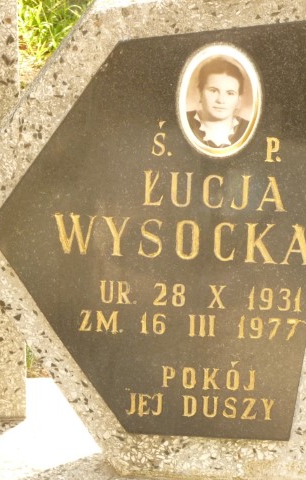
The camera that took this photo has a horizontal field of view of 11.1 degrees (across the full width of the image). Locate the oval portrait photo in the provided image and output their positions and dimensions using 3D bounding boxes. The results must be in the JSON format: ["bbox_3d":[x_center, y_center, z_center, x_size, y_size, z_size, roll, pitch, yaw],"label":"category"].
[{"bbox_3d":[0.085,-0.177,2.000,0.108,0.147,0.012,2,13,6],"label":"oval portrait photo"}]

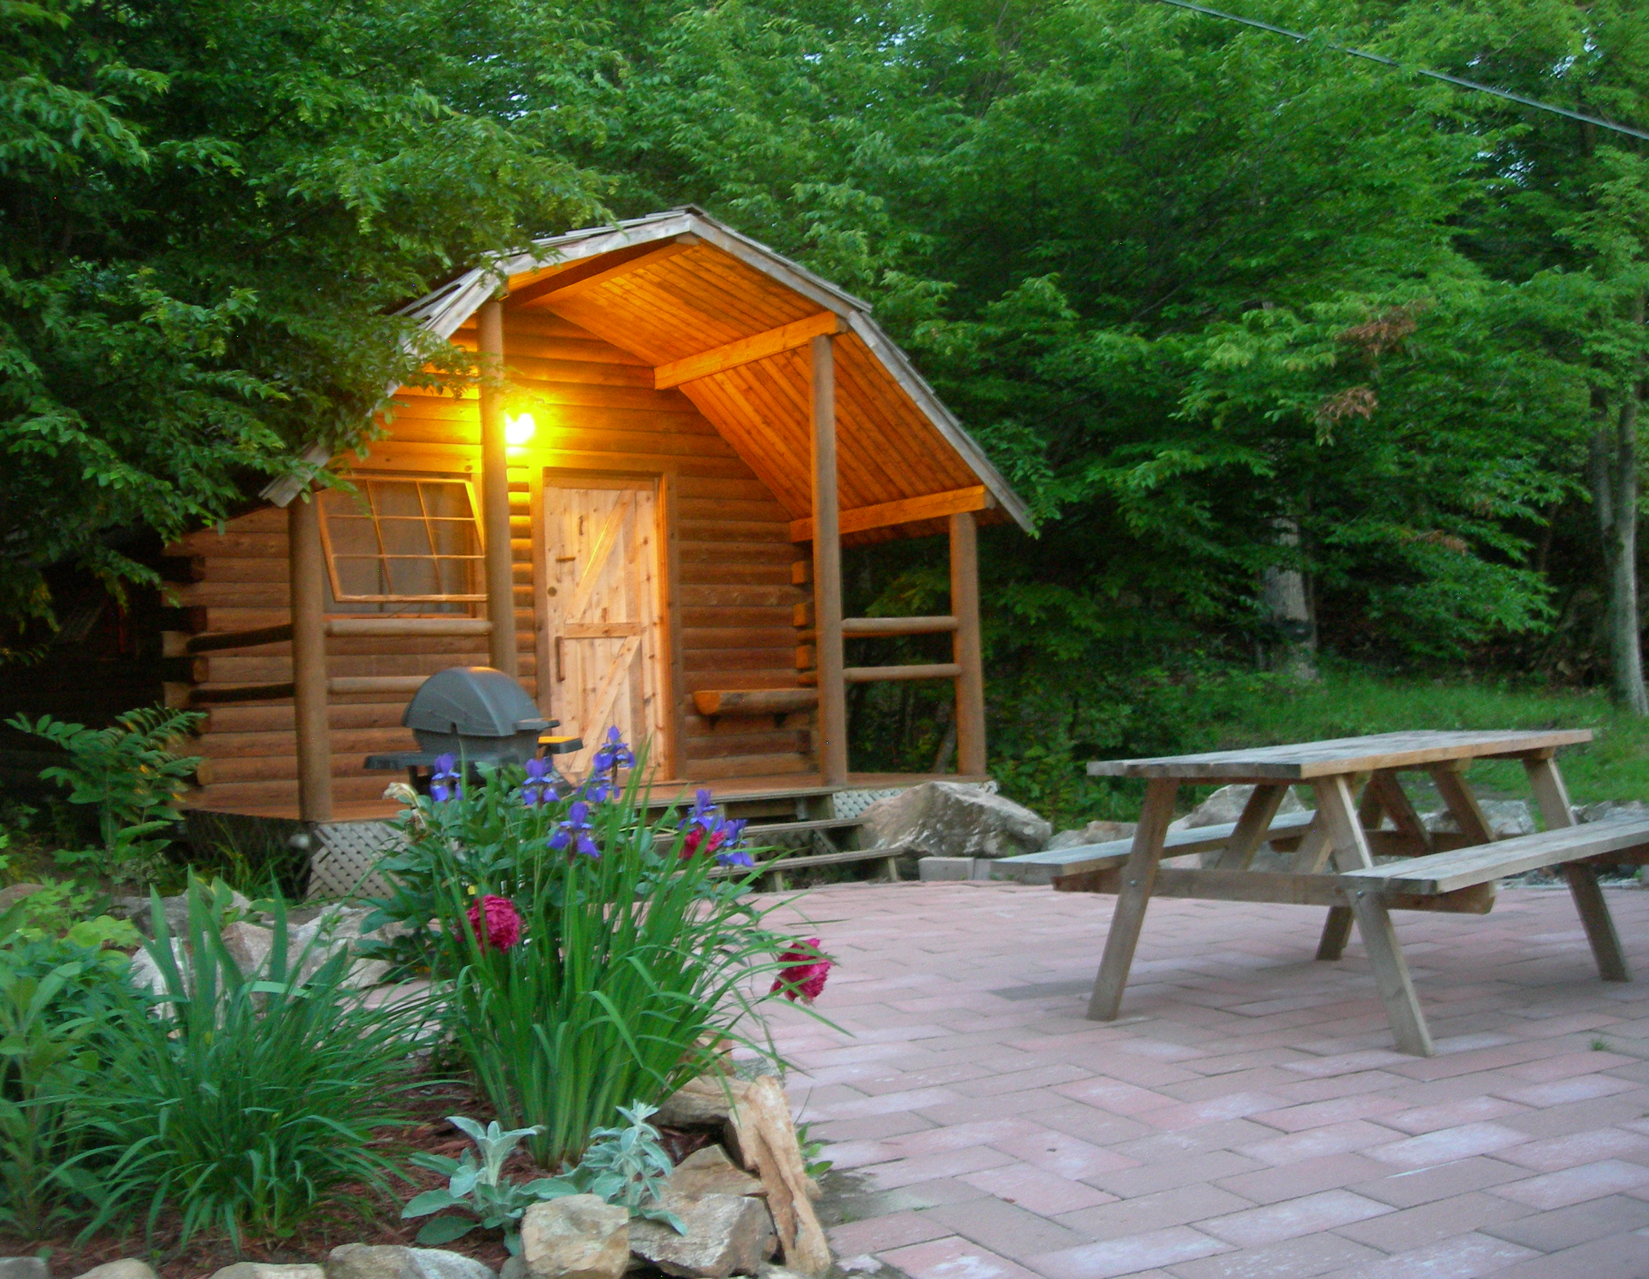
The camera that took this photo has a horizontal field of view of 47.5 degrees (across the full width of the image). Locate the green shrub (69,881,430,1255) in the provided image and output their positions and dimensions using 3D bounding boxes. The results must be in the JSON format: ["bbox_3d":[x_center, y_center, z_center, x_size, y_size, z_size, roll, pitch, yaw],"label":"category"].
[{"bbox_3d":[-1.052,0.780,3.450,0.620,0.620,0.600,-2,-2,0],"label":"green shrub"}]

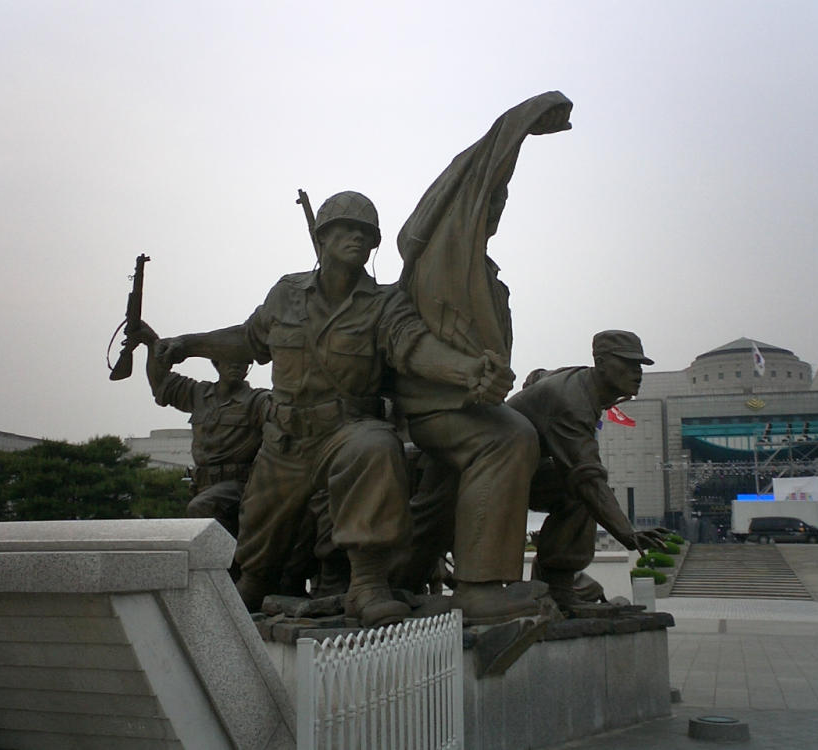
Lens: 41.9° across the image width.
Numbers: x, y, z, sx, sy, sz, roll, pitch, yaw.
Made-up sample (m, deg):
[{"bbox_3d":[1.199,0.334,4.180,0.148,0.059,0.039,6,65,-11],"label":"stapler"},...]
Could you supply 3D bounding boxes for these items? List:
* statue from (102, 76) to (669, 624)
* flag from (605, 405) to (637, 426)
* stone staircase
[{"bbox_3d":[-0.500,0.032,10.752,5.600,4.700,3.400,-5,-11,28],"label":"statue"},{"bbox_3d":[9.940,1.824,50.000,1.500,1.150,0.350,-2,-10,14],"label":"flag"},{"bbox_3d":[17.901,10.375,58.631,5.530,2.670,32.400,-3,-10,16],"label":"stone staircase"}]

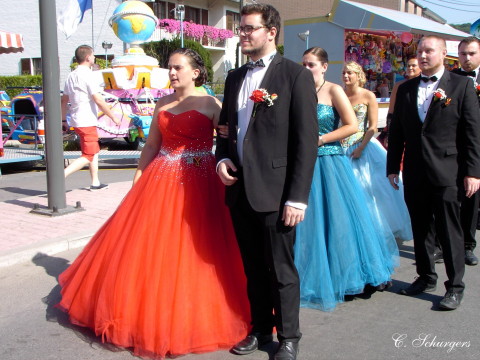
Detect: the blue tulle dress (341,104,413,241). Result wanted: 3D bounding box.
[{"bbox_3d":[1.170,-0.075,5.705,0.780,1.193,0.840,7,11,39],"label":"blue tulle dress"}]

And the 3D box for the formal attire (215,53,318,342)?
[{"bbox_3d":[0.144,0.110,3.456,0.520,1.552,0.320,6,11,36],"label":"formal attire"}]

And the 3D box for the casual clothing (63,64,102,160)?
[{"bbox_3d":[-1.941,-0.826,7.864,0.400,1.178,0.470,-7,11,-39],"label":"casual clothing"}]

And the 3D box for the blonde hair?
[{"bbox_3d":[1.005,-0.922,5.525,0.180,0.240,0.200,7,12,41],"label":"blonde hair"}]

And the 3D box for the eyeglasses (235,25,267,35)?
[{"bbox_3d":[0.064,-0.763,3.252,0.135,0.045,0.140,-8,12,-41],"label":"eyeglasses"}]

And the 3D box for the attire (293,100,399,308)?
[{"bbox_3d":[0.671,0.117,4.449,0.780,1.278,0.840,7,12,41],"label":"attire"}]

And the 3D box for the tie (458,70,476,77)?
[{"bbox_3d":[1.802,-0.843,5.052,0.125,0.055,0.045,4,10,28],"label":"tie"}]

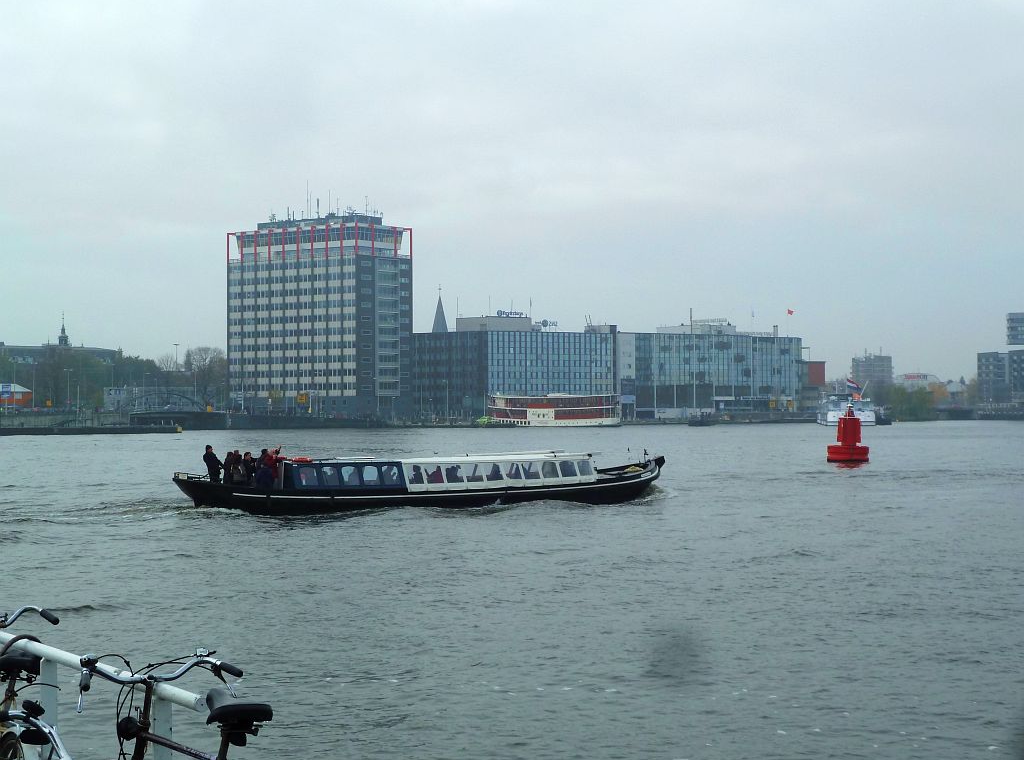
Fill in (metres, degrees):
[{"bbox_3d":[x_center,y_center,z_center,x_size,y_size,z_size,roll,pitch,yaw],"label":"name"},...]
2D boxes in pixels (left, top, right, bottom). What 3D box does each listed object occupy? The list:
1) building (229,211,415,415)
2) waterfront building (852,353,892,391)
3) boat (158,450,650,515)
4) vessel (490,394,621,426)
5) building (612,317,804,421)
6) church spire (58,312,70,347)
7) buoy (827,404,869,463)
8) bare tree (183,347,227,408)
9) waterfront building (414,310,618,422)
[{"bbox_3d":[-49.782,-16.213,484.322,44.000,52.100,22.300,-1,-1,36],"label":"building"},{"bbox_3d":[191.647,2.492,999.297,18.000,32.500,13.000,0,-1,-20],"label":"waterfront building"},{"bbox_3d":[-2.900,3.591,69.960,20.064,2.150,4.100,0,-1,-27],"label":"boat"},{"bbox_3d":[10.289,7.718,455.935,32.000,7.950,7.000,0,-1,-10],"label":"vessel"},{"bbox_3d":[51.032,-2.924,550.909,70.000,27.100,27.000,0,-1,-34],"label":"building"},{"bbox_3d":[-134.542,-15.544,560.398,3.200,10.968,3.200,0,-1,0],"label":"church spire"},{"bbox_3d":[22.159,3.470,122.955,2.770,3.760,2.770,0,-1,0],"label":"buoy"},{"bbox_3d":[-82.233,0.210,500.090,11.500,18.139,11.000,0,-1,0],"label":"bare tree"},{"bbox_3d":[0.821,-3.846,510.736,43.000,27.900,31.000,1,-1,-39],"label":"waterfront building"}]

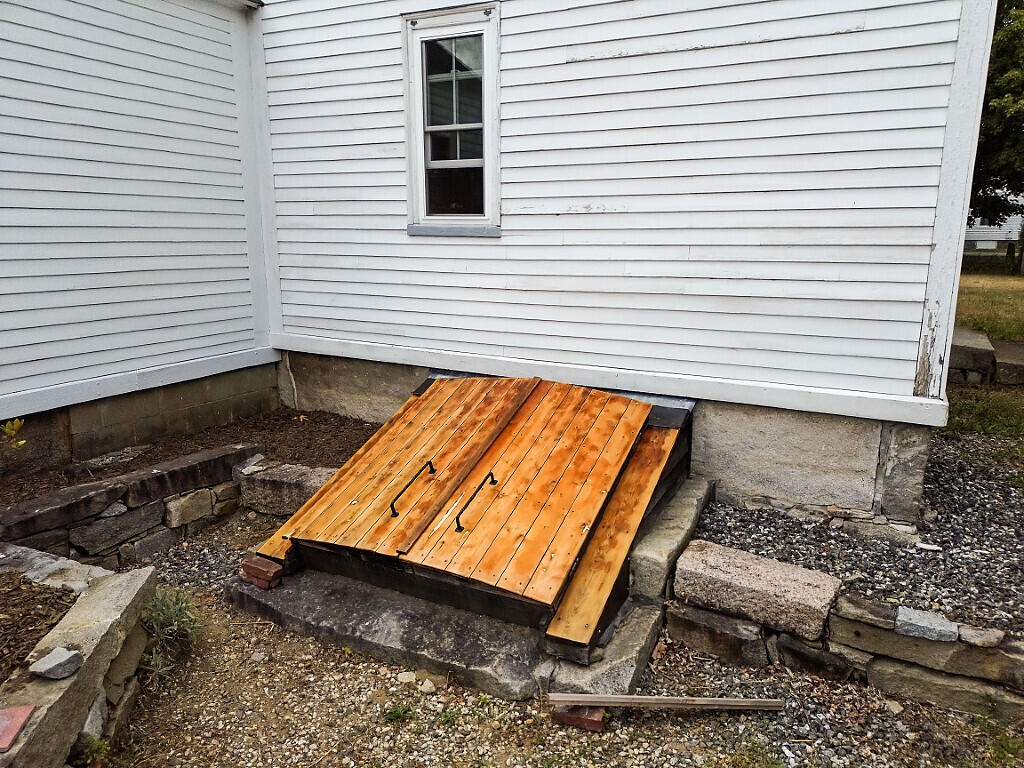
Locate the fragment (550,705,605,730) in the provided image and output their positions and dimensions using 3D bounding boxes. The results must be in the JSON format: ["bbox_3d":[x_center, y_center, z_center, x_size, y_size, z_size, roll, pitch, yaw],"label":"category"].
[{"bbox_3d":[0.249,1.223,2.630,0.181,0.045,0.092,4,13,16],"label":"fragment"}]

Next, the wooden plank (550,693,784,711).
[{"bbox_3d":[0.581,1.200,2.678,0.887,0.020,0.042,2,12,-3],"label":"wooden plank"}]

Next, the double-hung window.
[{"bbox_3d":[-0.353,-1.535,4.242,0.665,1.303,0.100,6,14,27],"label":"double-hung window"}]

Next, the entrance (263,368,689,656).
[{"bbox_3d":[-0.130,0.508,3.689,1.740,0.730,1.539,6,14,27],"label":"entrance"}]

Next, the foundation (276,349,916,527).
[{"bbox_3d":[0.227,0.217,4.503,4.180,0.540,0.300,6,14,27],"label":"foundation"}]

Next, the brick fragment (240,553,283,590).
[{"bbox_3d":[-1.172,0.902,3.373,0.210,0.095,0.088,8,14,32],"label":"brick fragment"}]

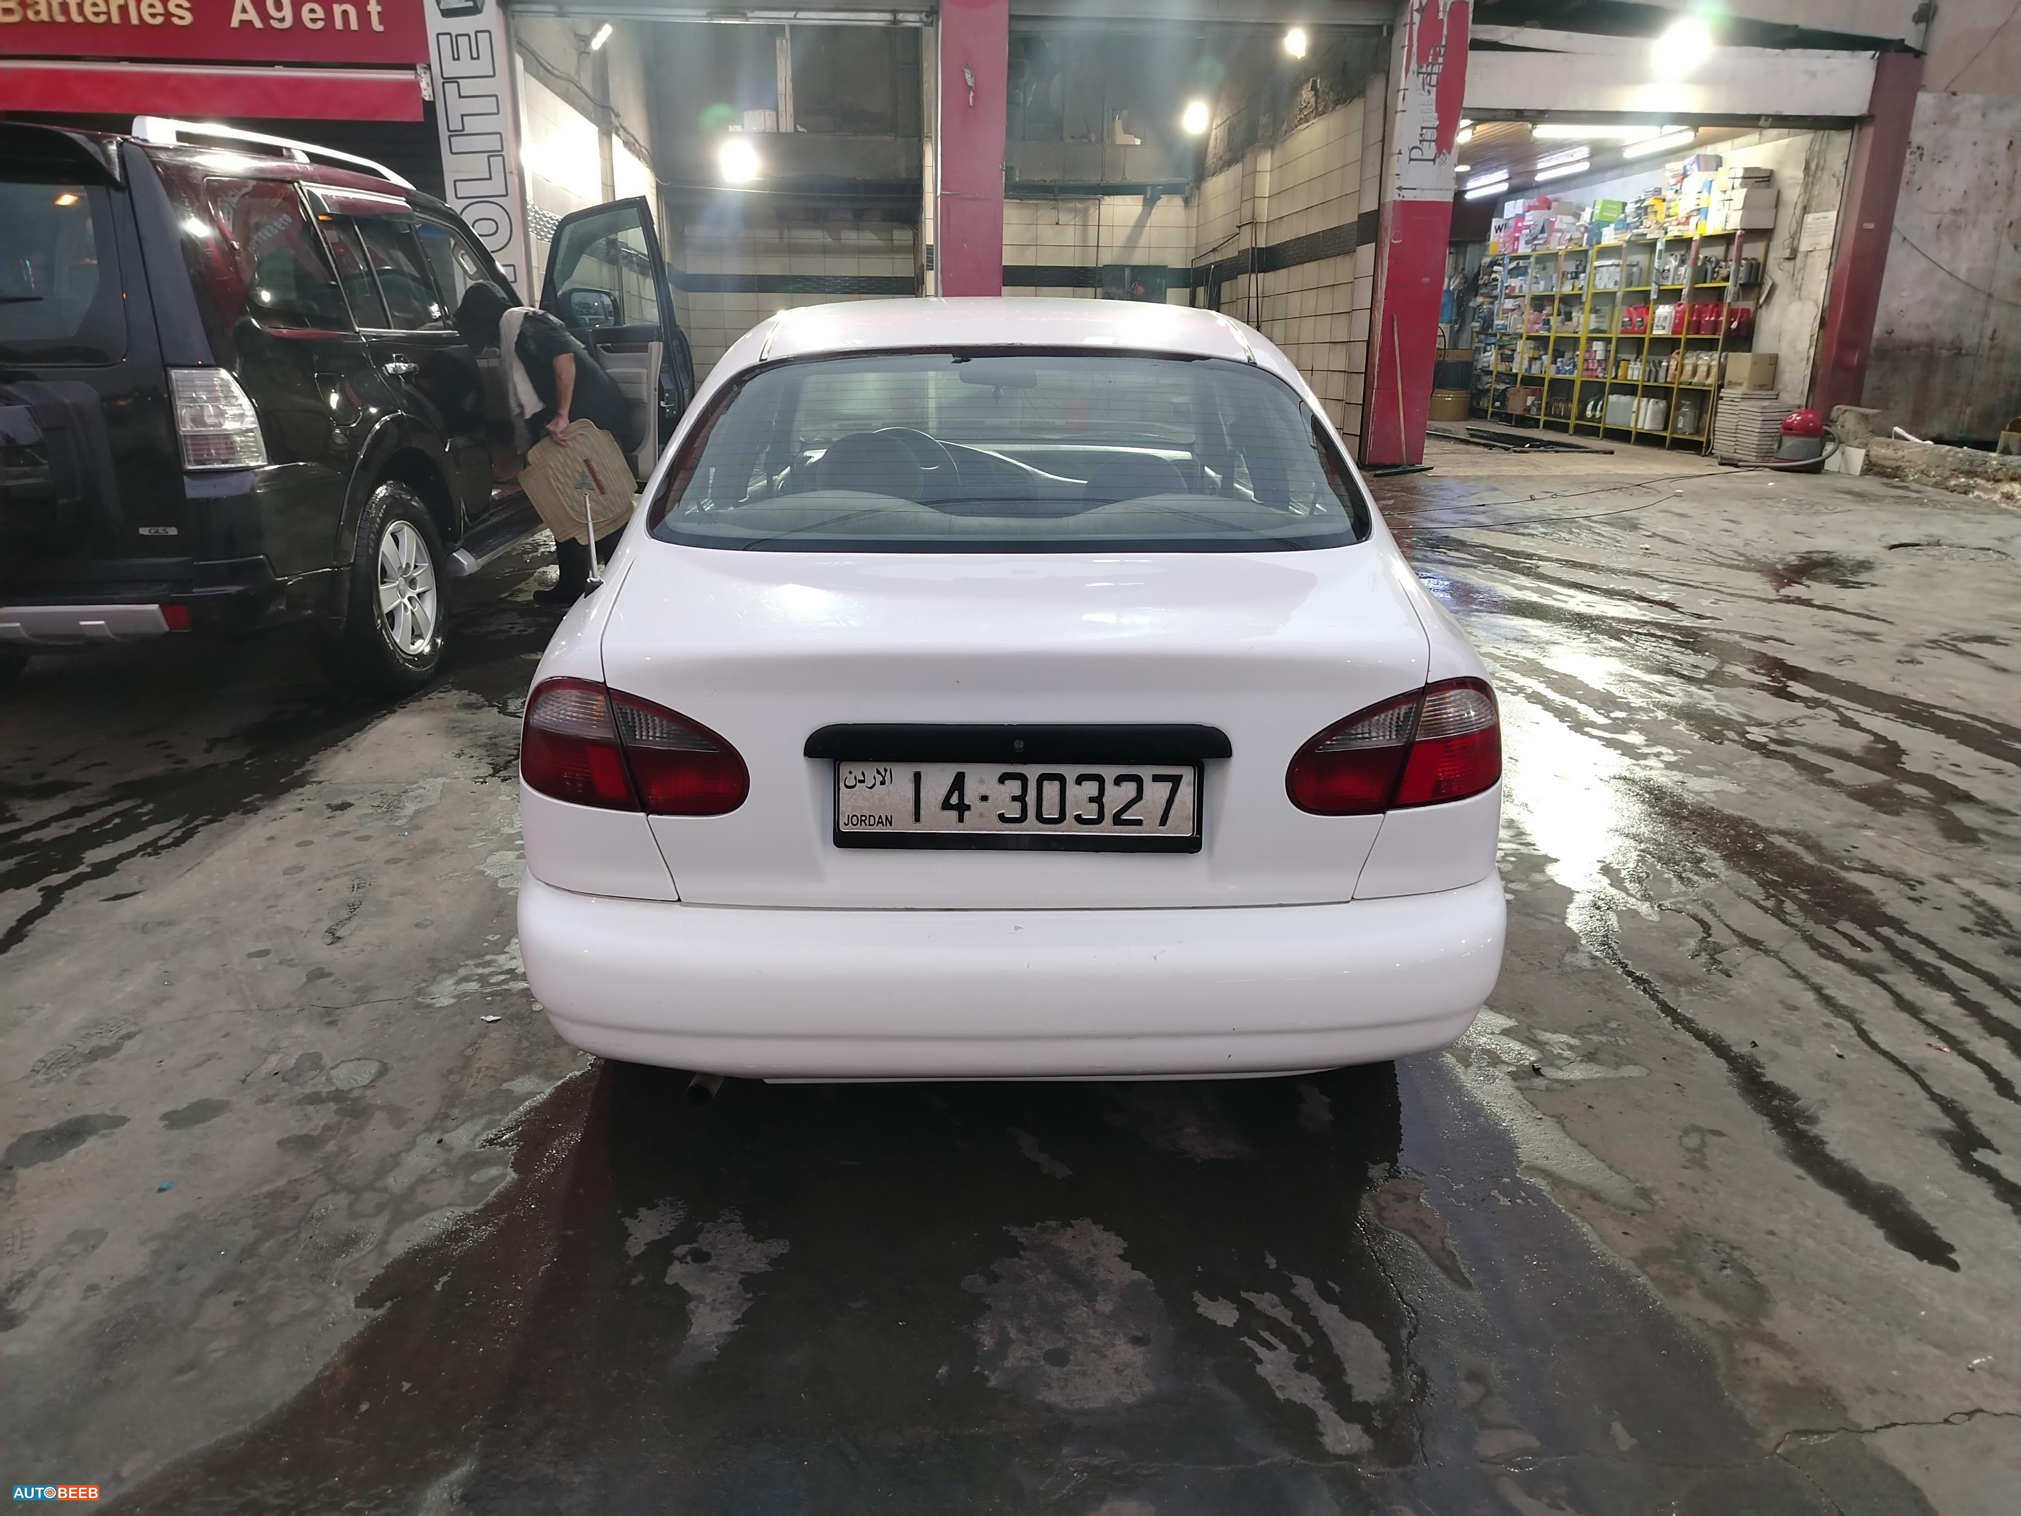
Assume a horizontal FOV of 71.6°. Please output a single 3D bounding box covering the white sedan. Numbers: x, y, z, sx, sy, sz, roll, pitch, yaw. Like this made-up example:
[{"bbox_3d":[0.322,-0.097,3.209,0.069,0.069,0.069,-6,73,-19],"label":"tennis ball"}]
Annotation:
[{"bbox_3d":[-0.020,-0.552,3.984,1.700,1.430,4.240,0,17,-1],"label":"white sedan"}]

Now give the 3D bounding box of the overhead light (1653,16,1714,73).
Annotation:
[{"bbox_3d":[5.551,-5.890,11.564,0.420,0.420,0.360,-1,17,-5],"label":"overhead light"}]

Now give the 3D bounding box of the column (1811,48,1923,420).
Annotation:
[{"bbox_3d":[7.649,-4.430,12.684,0.380,3.452,0.340,-1,17,-5],"label":"column"}]

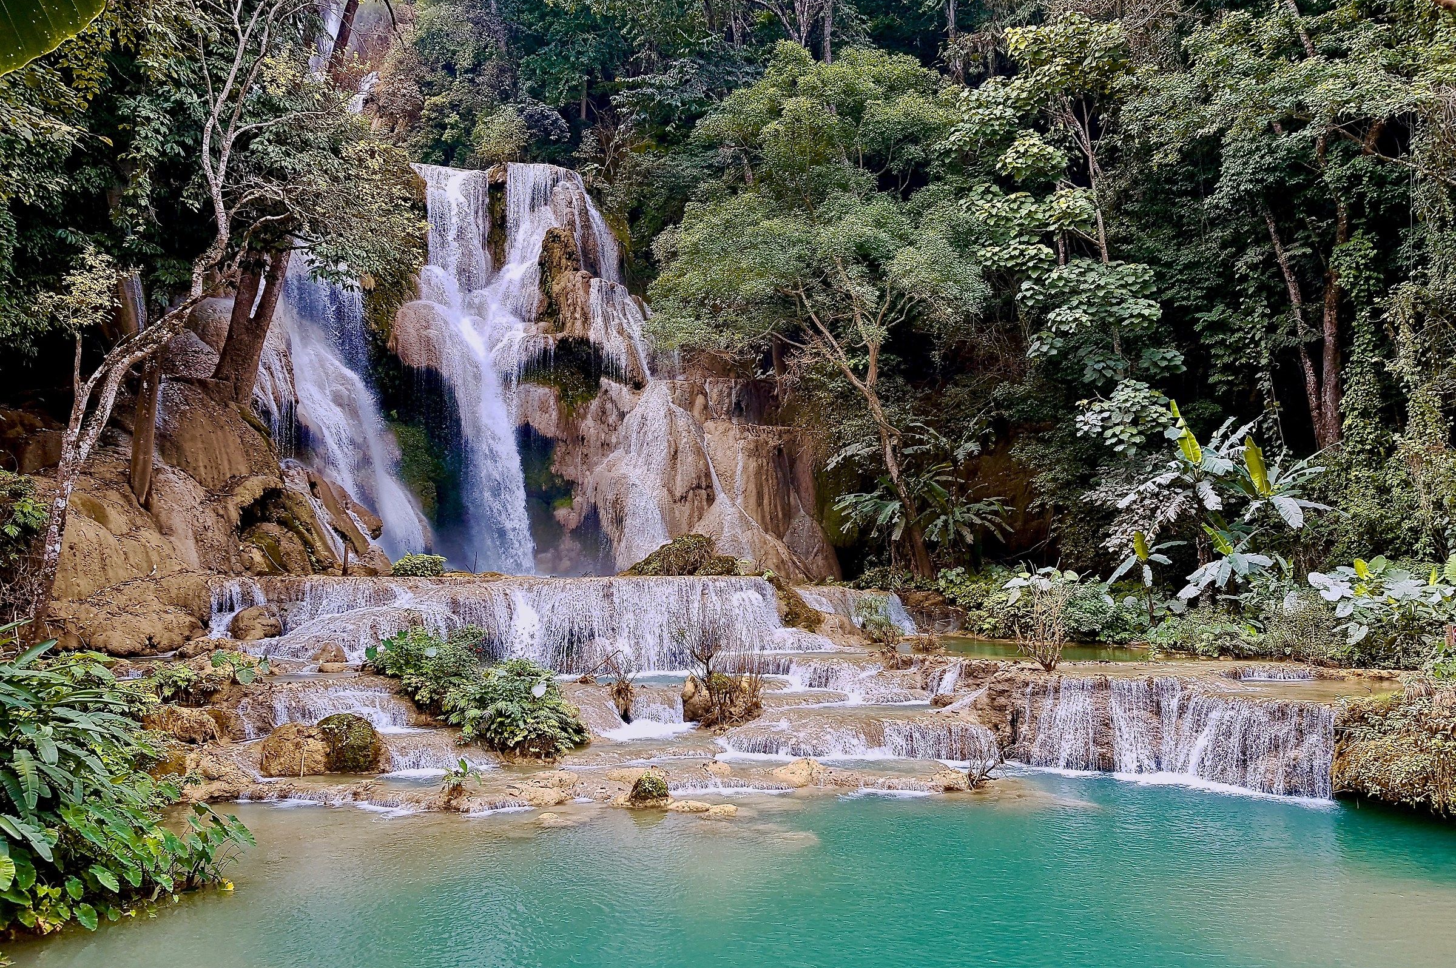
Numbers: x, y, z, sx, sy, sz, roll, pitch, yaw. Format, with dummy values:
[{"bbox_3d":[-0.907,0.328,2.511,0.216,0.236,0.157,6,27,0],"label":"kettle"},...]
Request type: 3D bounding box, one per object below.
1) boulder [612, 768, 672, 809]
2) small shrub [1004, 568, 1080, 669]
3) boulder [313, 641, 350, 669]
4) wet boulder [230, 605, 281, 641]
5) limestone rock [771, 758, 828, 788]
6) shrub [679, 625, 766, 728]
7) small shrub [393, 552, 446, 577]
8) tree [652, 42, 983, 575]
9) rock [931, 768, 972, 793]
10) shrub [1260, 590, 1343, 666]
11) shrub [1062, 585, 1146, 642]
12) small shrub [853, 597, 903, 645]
[{"bbox_3d":[-1.406,4.990,17.900,0.950,0.570,0.750,0,-3,0],"label":"boulder"},{"bbox_3d":[5.225,2.234,18.200,1.268,1.685,1.200,0,-4,0],"label":"small shrub"},{"bbox_3d":[-7.042,3.037,19.400,0.666,0.484,0.520,0,-4,0],"label":"boulder"},{"bbox_3d":[-10.705,3.160,24.800,1.140,0.770,1.000,0,-3,0],"label":"wet boulder"},{"bbox_3d":[1.048,4.227,16.000,0.849,0.449,0.600,0,-4,0],"label":"limestone rock"},{"bbox_3d":[-0.113,3.815,21.700,1.710,1.990,1.450,0,-3,0],"label":"shrub"},{"bbox_3d":[-7.273,1.905,25.800,1.300,0.550,1.000,0,-3,0],"label":"small shrub"},{"bbox_3d":[2.286,-4.456,28.000,8.380,13.720,7.800,0,-3,0],"label":"tree"},{"bbox_3d":[3.188,4.235,15.600,0.584,0.341,0.450,0,-4,0],"label":"rock"},{"bbox_3d":[11.440,2.868,21.800,1.700,1.460,1.400,0,-3,0],"label":"shrub"},{"bbox_3d":[7.596,2.633,22.300,1.804,1.206,1.400,0,-4,0],"label":"shrub"},{"bbox_3d":[3.597,3.284,26.200,1.210,1.140,1.100,0,-3,0],"label":"small shrub"}]

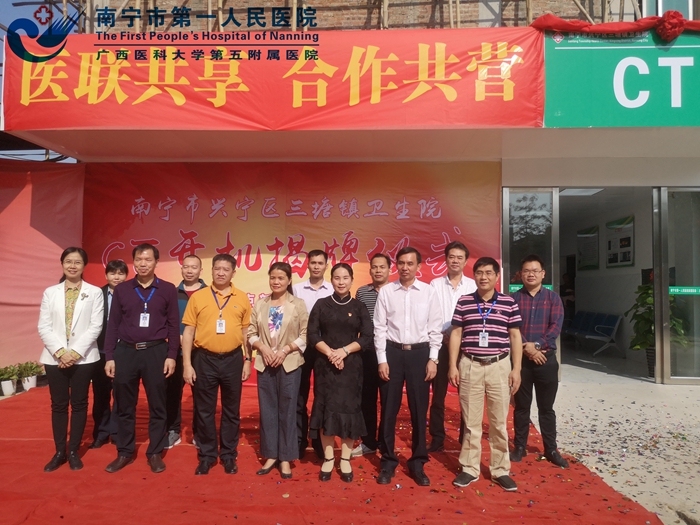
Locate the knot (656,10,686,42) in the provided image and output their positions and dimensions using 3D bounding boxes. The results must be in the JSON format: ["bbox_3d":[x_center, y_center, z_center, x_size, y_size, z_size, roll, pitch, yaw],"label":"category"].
[{"bbox_3d":[3.651,-2.680,6.200,0.310,0.330,0.230,0,-3,2],"label":"knot"}]

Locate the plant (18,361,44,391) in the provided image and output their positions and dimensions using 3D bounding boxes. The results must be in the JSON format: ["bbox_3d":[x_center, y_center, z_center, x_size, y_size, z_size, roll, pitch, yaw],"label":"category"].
[{"bbox_3d":[-4.287,1.521,7.350,0.320,0.400,0.320,0,-3,2],"label":"plant"}]

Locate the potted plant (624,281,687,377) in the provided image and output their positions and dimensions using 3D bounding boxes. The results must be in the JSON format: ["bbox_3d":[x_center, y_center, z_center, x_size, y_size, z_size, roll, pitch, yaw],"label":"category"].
[{"bbox_3d":[4.687,1.040,8.350,0.870,1.430,0.800,0,-3,2],"label":"potted plant"}]

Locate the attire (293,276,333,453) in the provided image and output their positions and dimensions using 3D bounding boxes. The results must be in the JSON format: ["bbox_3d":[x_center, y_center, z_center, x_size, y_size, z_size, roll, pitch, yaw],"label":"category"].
[{"bbox_3d":[-0.269,0.898,4.670,0.450,1.500,0.280,0,-3,1],"label":"attire"}]

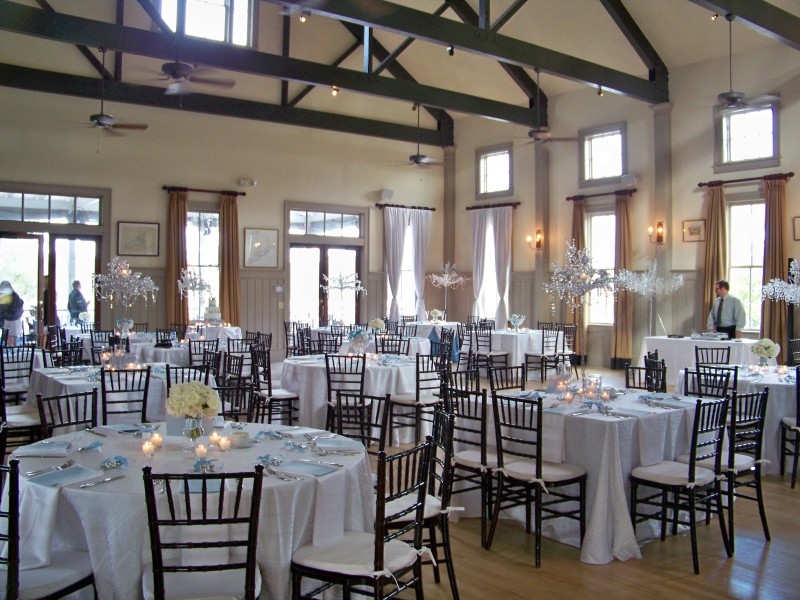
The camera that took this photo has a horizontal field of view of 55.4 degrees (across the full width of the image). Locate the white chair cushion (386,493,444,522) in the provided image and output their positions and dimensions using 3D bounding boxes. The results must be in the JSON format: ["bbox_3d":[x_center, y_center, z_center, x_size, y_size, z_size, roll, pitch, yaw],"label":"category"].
[{"bbox_3d":[-0.015,0.991,3.636,0.389,0.051,0.389,0,1,-9],"label":"white chair cushion"}]

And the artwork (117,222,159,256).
[{"bbox_3d":[-4.475,-1.037,13.100,0.717,0.581,0.040,-1,1,-38],"label":"artwork"}]

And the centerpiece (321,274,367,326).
[{"bbox_3d":[-0.989,0.016,13.231,0.788,1.030,0.788,0,1,0],"label":"centerpiece"}]

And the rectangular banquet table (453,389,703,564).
[{"bbox_3d":[1.284,1.068,5.192,1.340,0.770,1.340,0,1,-38],"label":"rectangular banquet table"}]

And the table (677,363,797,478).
[{"bbox_3d":[3.131,1.016,6.585,1.434,0.768,1.434,-1,1,-38],"label":"table"}]

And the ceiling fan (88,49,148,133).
[{"bbox_3d":[-3.949,-2.794,10.120,1.313,1.071,1.313,-1,1,-38],"label":"ceiling fan"}]

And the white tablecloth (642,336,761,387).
[{"bbox_3d":[4.729,0.986,11.534,0.850,0.770,1.950,0,1,-38],"label":"white tablecloth"}]

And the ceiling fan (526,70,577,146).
[{"bbox_3d":[2.014,-2.831,11.130,1.300,1.120,1.300,-1,1,-40],"label":"ceiling fan"}]

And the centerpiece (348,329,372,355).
[{"bbox_3d":[-0.409,0.455,7.800,0.235,0.285,0.235,0,1,0],"label":"centerpiece"}]

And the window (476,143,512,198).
[{"bbox_3d":[2.043,-2.772,16.520,0.120,1.130,1.090,-1,1,-40],"label":"window"}]

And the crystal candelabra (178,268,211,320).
[{"bbox_3d":[-2.776,0.074,10.302,0.444,0.990,0.444,-1,1,-38],"label":"crystal candelabra"}]

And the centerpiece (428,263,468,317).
[{"bbox_3d":[1.075,-0.211,16.900,0.950,1.250,0.950,0,1,0],"label":"centerpiece"}]

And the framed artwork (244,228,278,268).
[{"bbox_3d":[-2.702,-1.010,14.900,0.750,0.760,0.040,-1,1,-40],"label":"framed artwork"}]

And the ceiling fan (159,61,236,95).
[{"bbox_3d":[-2.323,-2.360,7.908,1.313,0.283,1.313,-1,1,-38],"label":"ceiling fan"}]

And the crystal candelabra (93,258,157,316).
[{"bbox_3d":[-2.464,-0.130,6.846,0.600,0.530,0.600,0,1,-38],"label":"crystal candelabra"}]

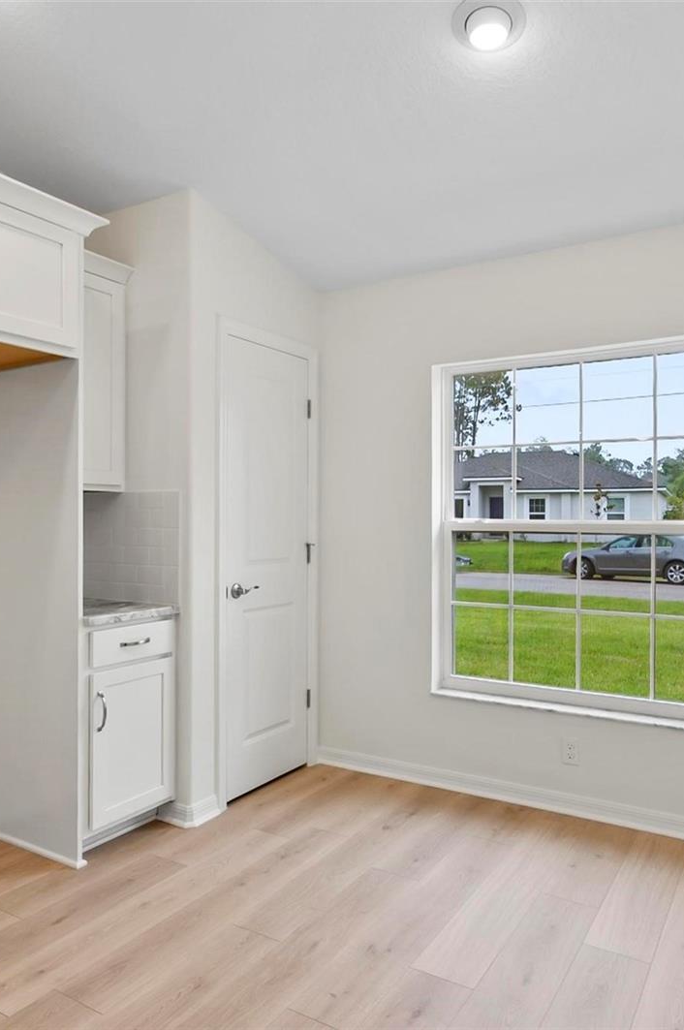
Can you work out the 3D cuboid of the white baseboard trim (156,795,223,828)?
[{"bbox_3d":[-0.639,1.233,2.918,0.190,0.090,0.185,0,0,33],"label":"white baseboard trim"}]

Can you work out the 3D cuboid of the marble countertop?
[{"bbox_3d":[-1.070,0.390,2.850,0.635,0.038,0.440,0,0,33],"label":"marble countertop"}]

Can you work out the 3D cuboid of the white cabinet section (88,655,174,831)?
[{"bbox_3d":[-0.810,0.883,2.690,0.022,0.580,0.390,0,0,33],"label":"white cabinet section"}]

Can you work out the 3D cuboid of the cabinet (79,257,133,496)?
[{"bbox_3d":[-1.184,-0.588,2.921,0.355,0.975,0.440,0,0,33],"label":"cabinet"}]

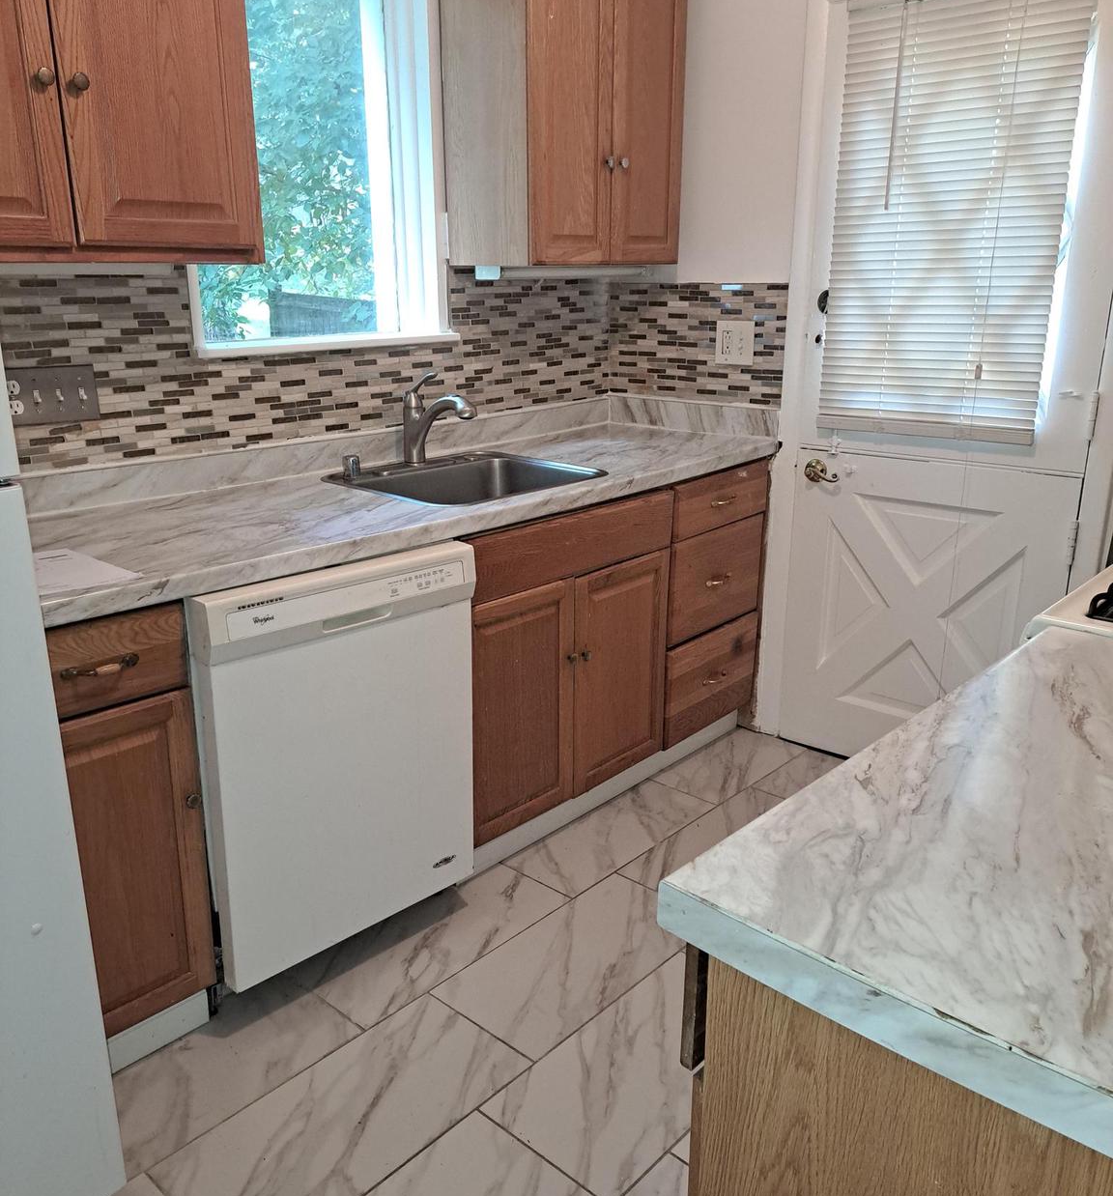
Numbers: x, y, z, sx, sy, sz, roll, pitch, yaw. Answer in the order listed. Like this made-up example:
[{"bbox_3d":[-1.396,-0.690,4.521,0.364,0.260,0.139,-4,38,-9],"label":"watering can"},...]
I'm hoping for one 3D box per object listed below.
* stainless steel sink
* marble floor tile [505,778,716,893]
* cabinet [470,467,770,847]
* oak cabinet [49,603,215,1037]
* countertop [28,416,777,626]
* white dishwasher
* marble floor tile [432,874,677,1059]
[{"bbox_3d":[-0.224,-0.228,2.632,0.530,0.185,0.600,15,22,40],"label":"stainless steel sink"},{"bbox_3d":[0.153,0.625,2.723,0.247,0.010,0.614,15,22,40],"label":"marble floor tile"},{"bbox_3d":[-0.009,0.040,2.900,0.620,0.758,1.245,15,22,40],"label":"cabinet"},{"bbox_3d":[-0.949,0.339,1.903,0.620,0.755,0.310,15,22,40],"label":"oak cabinet"},{"bbox_3d":[-0.318,-0.251,2.475,0.675,0.043,2.220,15,22,40],"label":"countertop"},{"bbox_3d":[-0.605,0.292,2.216,0.610,0.825,0.597,15,22,40],"label":"white dishwasher"},{"bbox_3d":[0.052,0.774,2.224,0.298,0.010,0.607,15,22,40],"label":"marble floor tile"}]

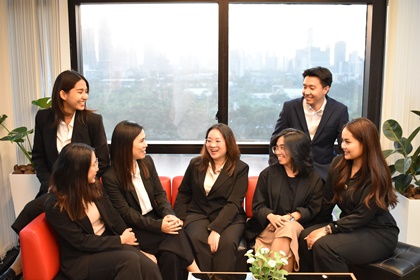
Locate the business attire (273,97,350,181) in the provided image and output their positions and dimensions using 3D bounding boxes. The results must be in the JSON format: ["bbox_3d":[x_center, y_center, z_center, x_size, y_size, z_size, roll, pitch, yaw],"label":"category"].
[{"bbox_3d":[0.751,0.314,3.197,0.540,1.270,0.450,2,9,17],"label":"business attire"}]

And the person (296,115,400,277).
[{"bbox_3d":[0.801,0.502,2.517,0.660,1.250,0.480,-5,10,-31],"label":"person"}]

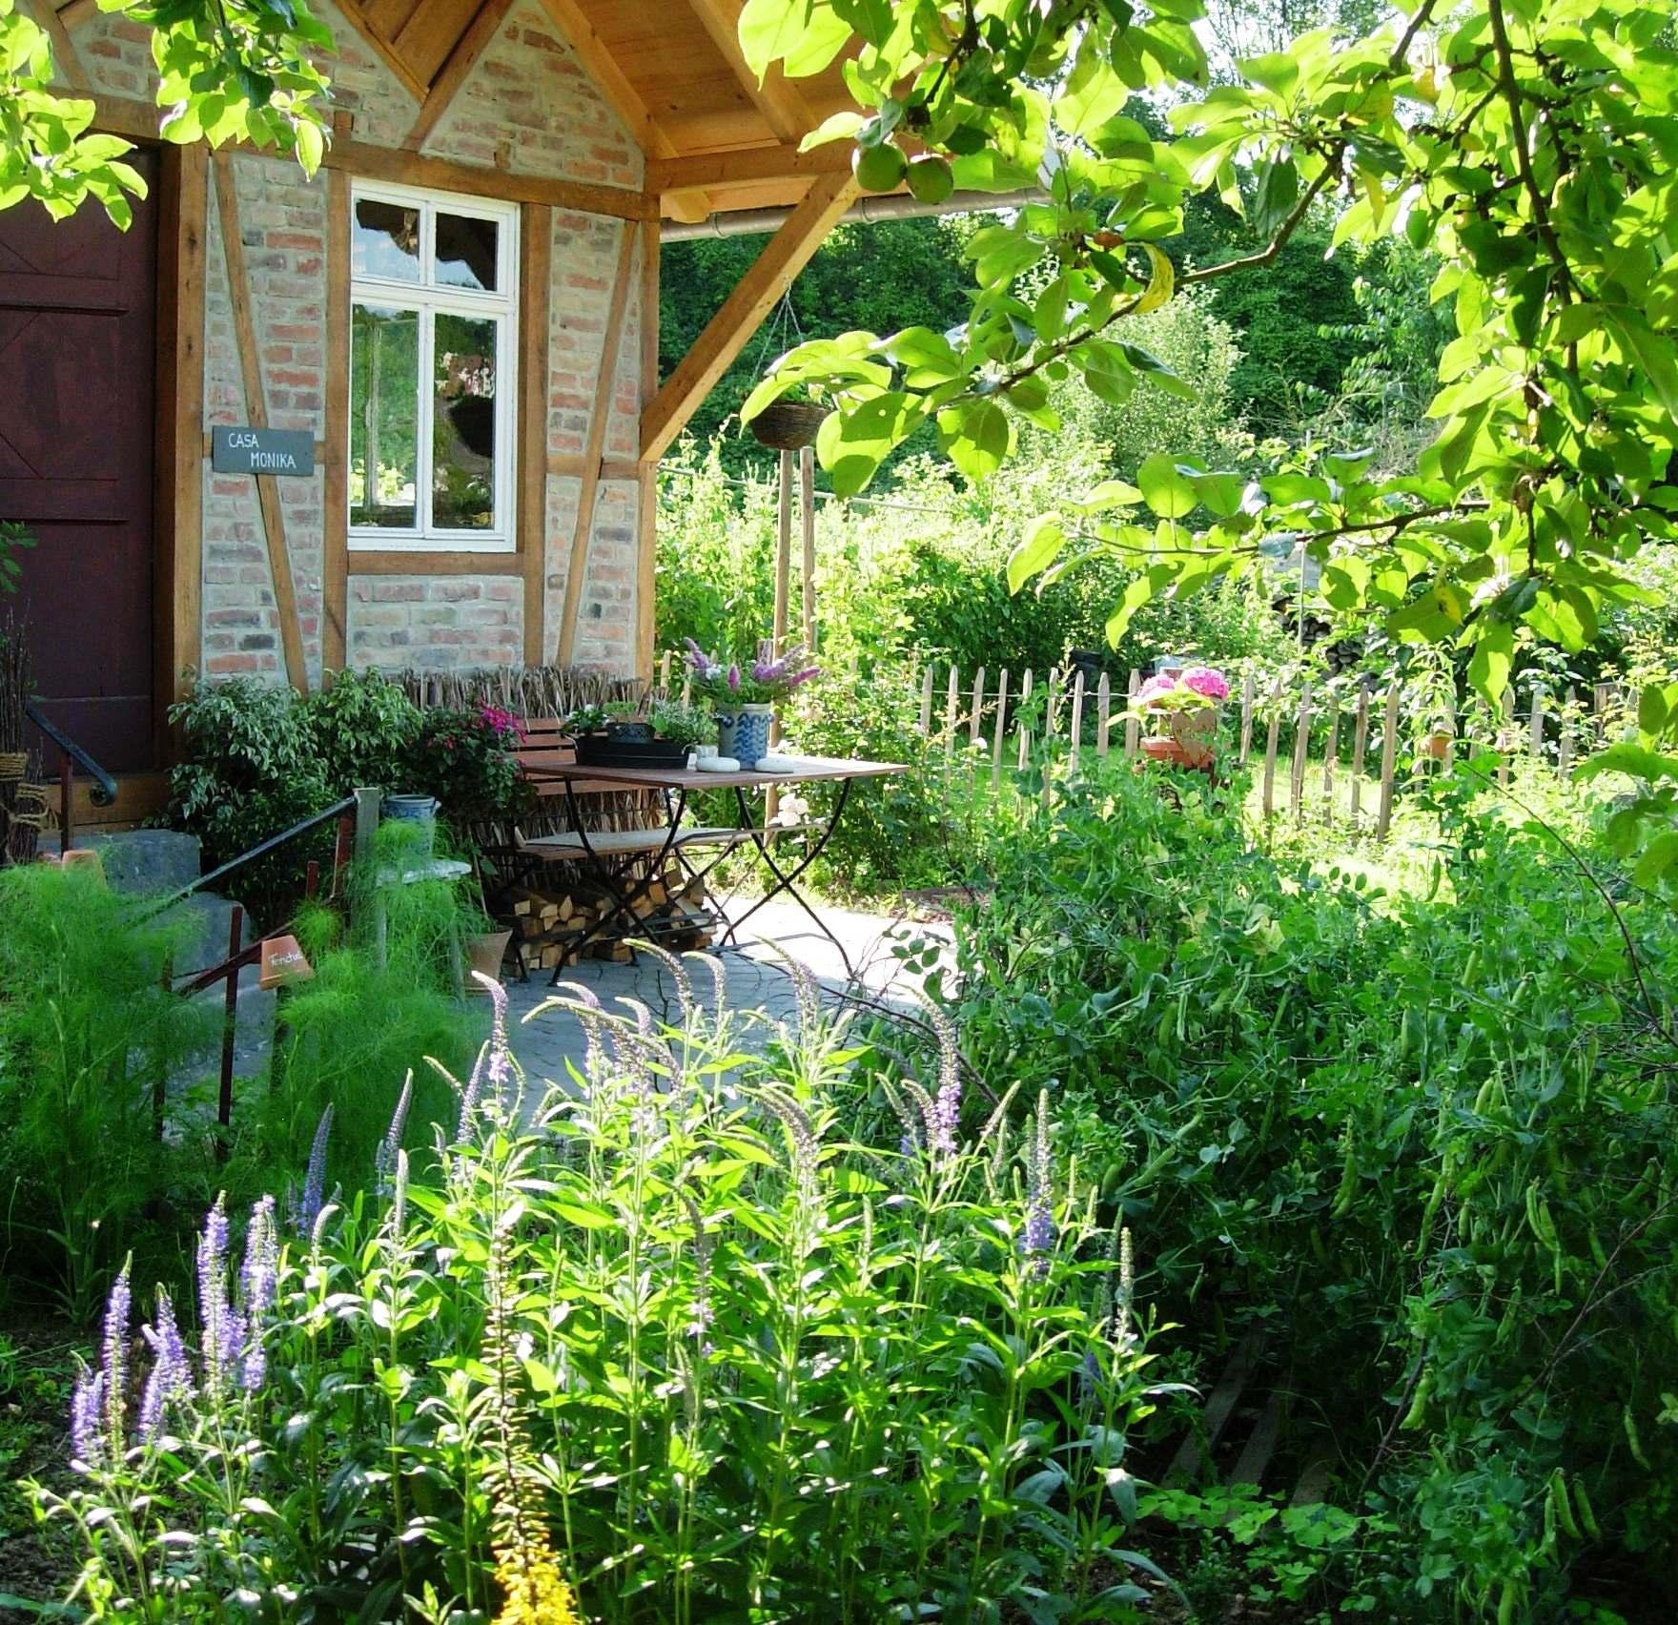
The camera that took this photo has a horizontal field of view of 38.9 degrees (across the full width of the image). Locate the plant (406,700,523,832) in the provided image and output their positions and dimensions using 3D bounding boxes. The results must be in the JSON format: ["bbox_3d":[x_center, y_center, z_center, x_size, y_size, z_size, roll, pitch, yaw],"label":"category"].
[{"bbox_3d":[-1.248,-0.138,7.900,0.400,0.440,0.400,1,6,-9],"label":"plant"}]

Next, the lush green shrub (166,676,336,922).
[{"bbox_3d":[-1.885,-0.024,7.600,0.530,0.840,0.500,0,6,-14],"label":"lush green shrub"}]

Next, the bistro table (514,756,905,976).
[{"bbox_3d":[-0.425,0.212,8.189,0.760,0.735,1.150,6,7,39],"label":"bistro table"}]

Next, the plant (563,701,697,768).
[{"bbox_3d":[-0.708,-0.272,8.145,0.430,0.215,0.290,1,6,-5],"label":"plant"}]

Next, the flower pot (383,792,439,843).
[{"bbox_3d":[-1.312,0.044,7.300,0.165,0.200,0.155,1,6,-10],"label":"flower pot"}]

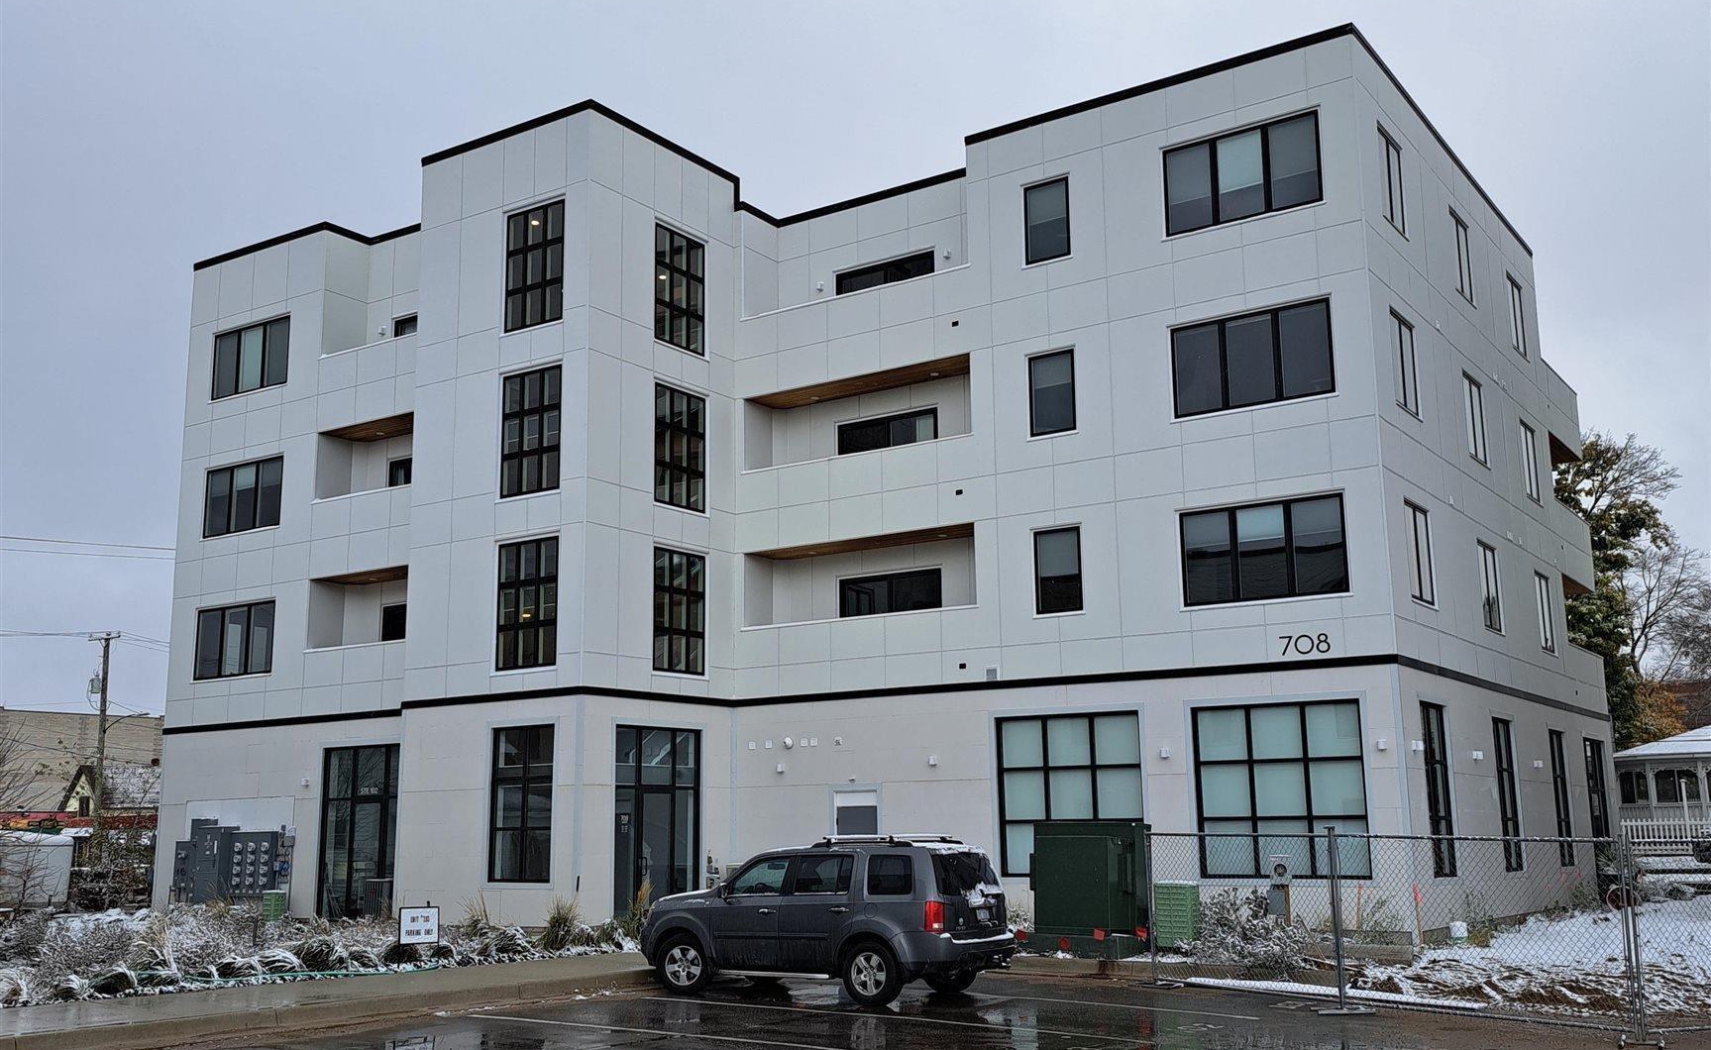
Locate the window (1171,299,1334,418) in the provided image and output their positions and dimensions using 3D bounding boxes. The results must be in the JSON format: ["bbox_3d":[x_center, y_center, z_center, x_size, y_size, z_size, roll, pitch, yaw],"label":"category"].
[{"bbox_3d":[6.432,-2.667,25.663,2.686,1.543,0.150,-8,-13,34],"label":"window"}]

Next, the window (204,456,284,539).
[{"bbox_3d":[-13.886,-0.583,35.942,2.851,1.614,0.120,-8,-13,34],"label":"window"}]

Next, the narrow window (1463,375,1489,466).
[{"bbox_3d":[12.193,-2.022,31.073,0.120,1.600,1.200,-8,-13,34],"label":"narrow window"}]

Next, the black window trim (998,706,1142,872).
[{"bbox_3d":[3.643,4.606,26.916,2.688,2.698,0.150,-8,-13,34],"label":"black window trim"}]

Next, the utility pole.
[{"bbox_3d":[-35.562,10.775,73.919,2.200,11.528,0.500,-8,-13,34],"label":"utility pole"}]

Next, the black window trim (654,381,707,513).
[{"bbox_3d":[-3.368,-1.448,30.297,0.150,2.300,1.440,-8,-13,34],"label":"black window trim"}]

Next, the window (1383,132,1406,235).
[{"bbox_3d":[9.026,-5.765,26.720,0.150,1.560,1.290,-8,-13,34],"label":"window"}]

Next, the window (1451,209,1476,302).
[{"bbox_3d":[11.764,-5.170,30.760,0.150,1.592,1.289,-8,-13,34],"label":"window"}]

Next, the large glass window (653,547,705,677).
[{"bbox_3d":[-3.317,1.644,29.724,0.150,2.290,1.450,-8,-13,34],"label":"large glass window"}]

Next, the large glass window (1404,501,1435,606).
[{"bbox_3d":[9.029,0.486,25.413,0.150,1.490,1.340,-8,-13,34],"label":"large glass window"}]

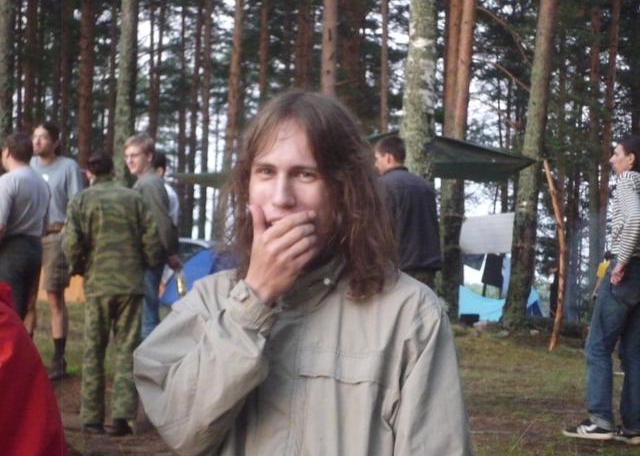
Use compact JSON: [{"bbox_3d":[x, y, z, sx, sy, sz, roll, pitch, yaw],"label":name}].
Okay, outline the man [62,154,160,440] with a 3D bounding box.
[{"bbox_3d":[-1.273,0.400,10.500,0.580,1.740,0.380,1,2,-7],"label":"man"}]

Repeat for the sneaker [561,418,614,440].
[{"bbox_3d":[1.577,1.184,10.100,0.295,0.115,0.110,2,2,8],"label":"sneaker"}]

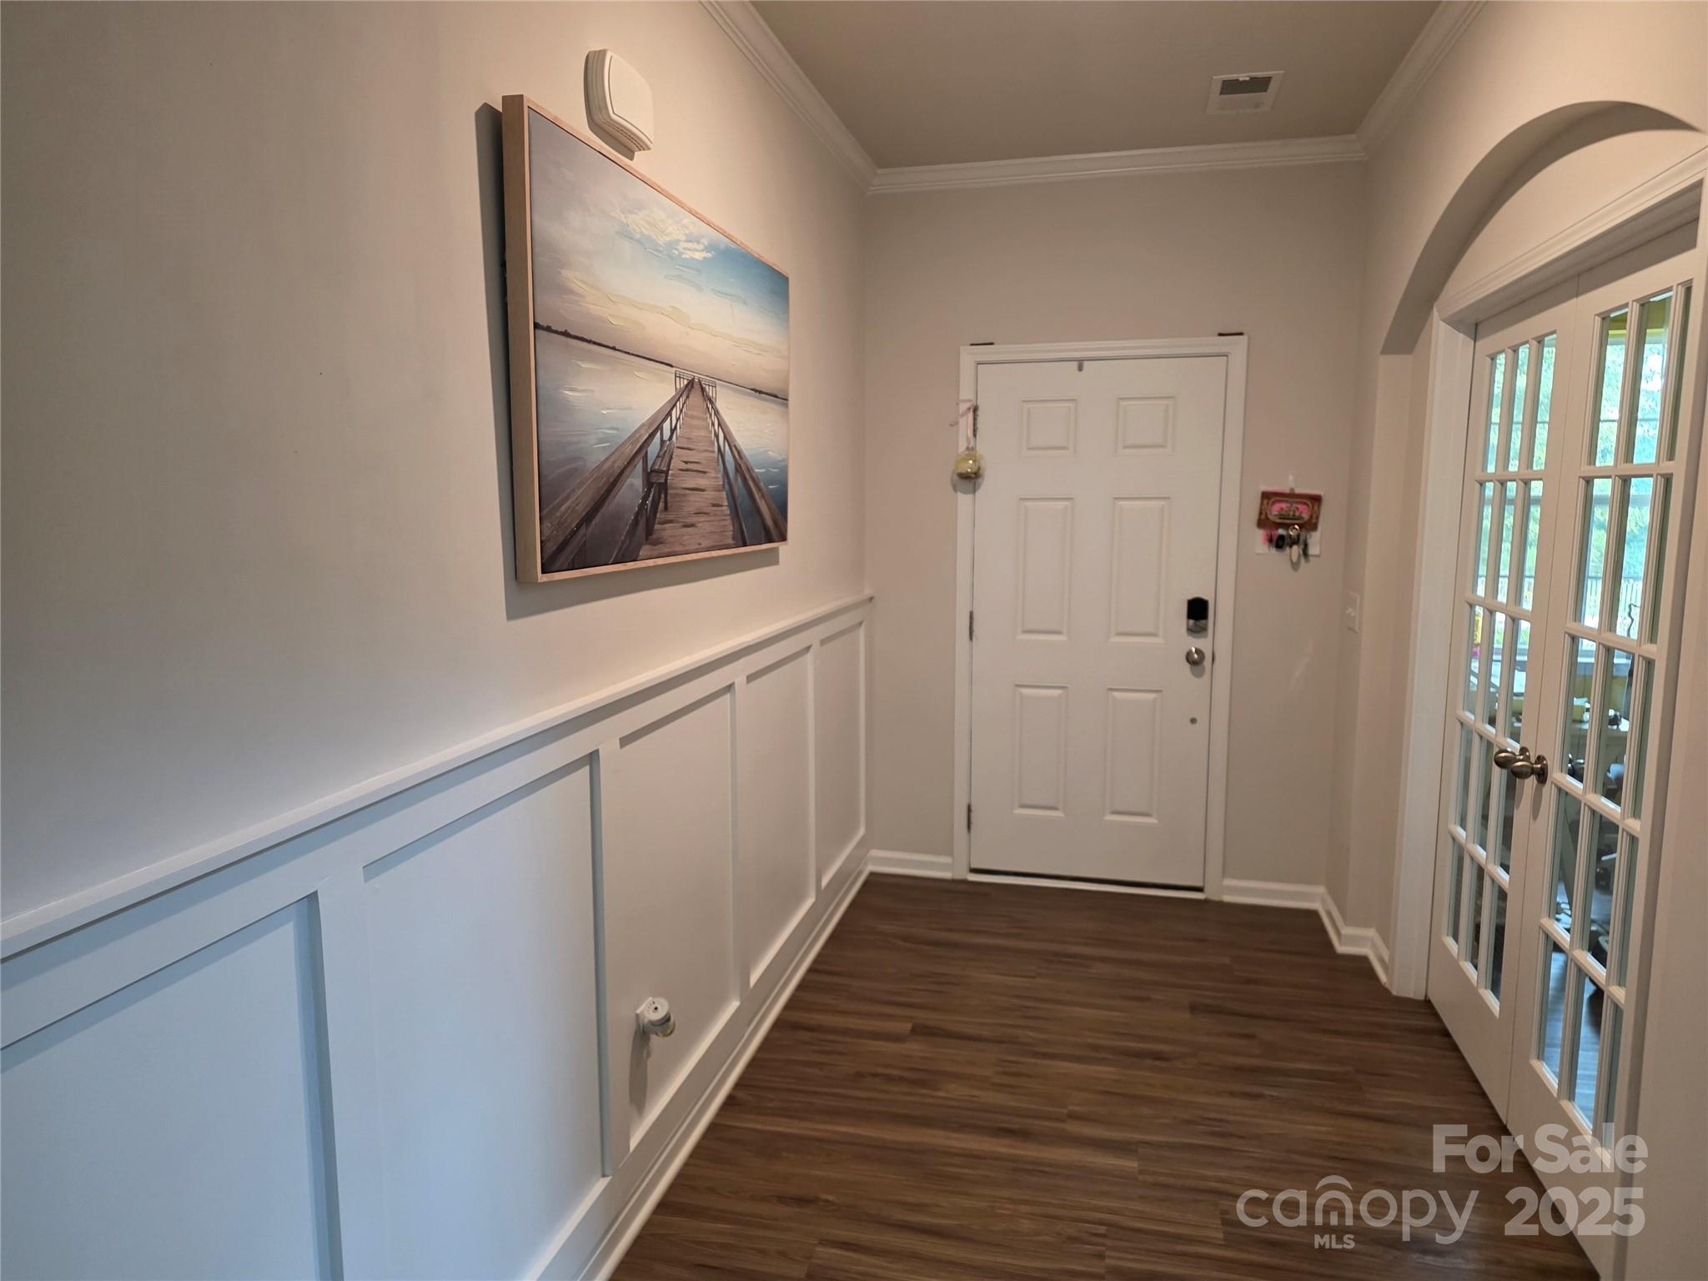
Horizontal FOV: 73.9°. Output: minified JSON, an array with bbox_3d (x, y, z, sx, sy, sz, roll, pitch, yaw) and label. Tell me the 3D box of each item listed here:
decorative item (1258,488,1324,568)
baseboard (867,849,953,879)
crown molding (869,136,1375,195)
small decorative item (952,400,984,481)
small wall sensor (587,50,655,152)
[{"bbox_3d":[1.580,-0.409,4.114,0.217,0.257,0.044,2,8,13],"label":"decorative item"},{"bbox_3d":[0.230,0.909,4.618,0.356,0.089,0.020,2,8,13],"label":"baseboard"},{"bbox_3d":[0.908,-1.713,4.096,1.778,0.077,0.054,2,8,13],"label":"crown molding"},{"bbox_3d":[0.431,-0.758,4.306,0.114,0.296,0.079,2,8,13],"label":"small decorative item"},{"bbox_3d":[-0.445,-1.037,2.177,0.042,0.141,0.209,2,8,13],"label":"small wall sensor"}]

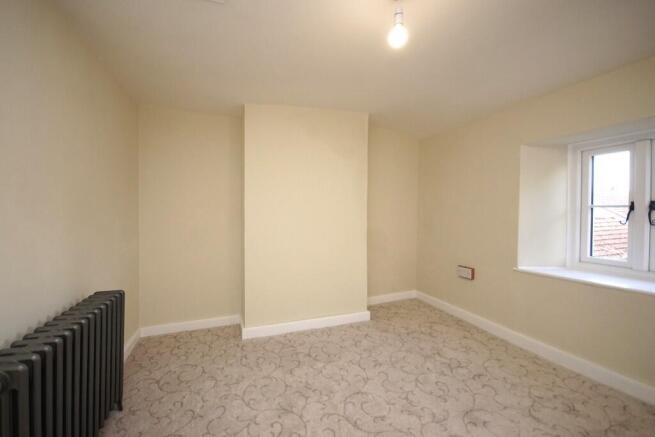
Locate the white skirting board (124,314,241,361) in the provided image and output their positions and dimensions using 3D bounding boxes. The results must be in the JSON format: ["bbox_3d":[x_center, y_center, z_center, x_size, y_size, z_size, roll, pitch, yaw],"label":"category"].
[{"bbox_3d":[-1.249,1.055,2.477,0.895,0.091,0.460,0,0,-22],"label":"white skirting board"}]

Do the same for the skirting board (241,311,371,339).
[{"bbox_3d":[-0.154,1.052,2.725,1.310,0.096,0.026,0,0,-21],"label":"skirting board"}]

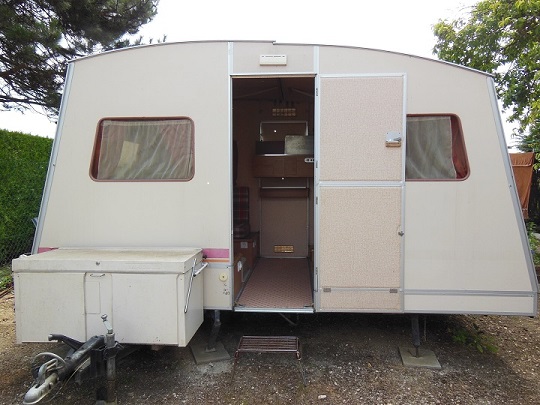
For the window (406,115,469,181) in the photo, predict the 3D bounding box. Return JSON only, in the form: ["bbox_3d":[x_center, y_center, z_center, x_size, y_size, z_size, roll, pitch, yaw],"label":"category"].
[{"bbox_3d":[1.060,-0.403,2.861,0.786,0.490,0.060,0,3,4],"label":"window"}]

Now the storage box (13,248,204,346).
[{"bbox_3d":[-1.109,0.651,2.808,1.162,0.563,0.484,0,3,4],"label":"storage box"}]

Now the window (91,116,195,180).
[{"bbox_3d":[-0.989,-0.406,3.016,0.829,0.493,0.060,0,3,4],"label":"window"}]

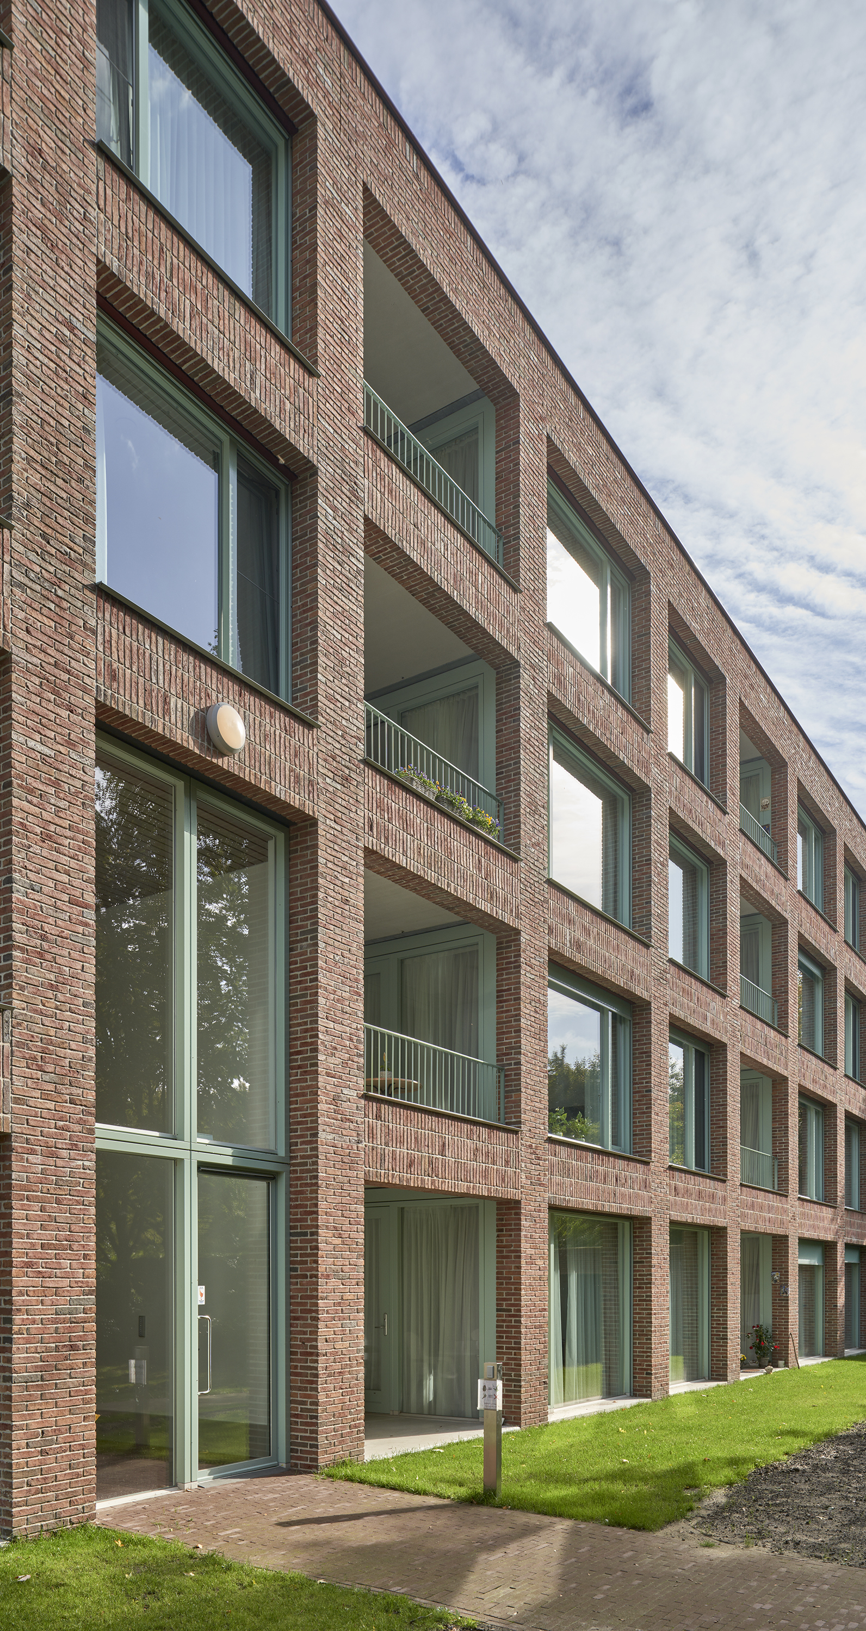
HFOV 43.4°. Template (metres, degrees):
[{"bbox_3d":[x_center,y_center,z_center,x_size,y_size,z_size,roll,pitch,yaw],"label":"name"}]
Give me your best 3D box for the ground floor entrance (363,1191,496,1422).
[{"bbox_3d":[-0.115,5.539,12.282,2.000,2.450,0.140,-8,-13,34],"label":"ground floor entrance"}]

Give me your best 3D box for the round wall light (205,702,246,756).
[{"bbox_3d":[-1.672,-0.697,8.804,0.120,0.320,0.320,-7,-13,33],"label":"round wall light"}]

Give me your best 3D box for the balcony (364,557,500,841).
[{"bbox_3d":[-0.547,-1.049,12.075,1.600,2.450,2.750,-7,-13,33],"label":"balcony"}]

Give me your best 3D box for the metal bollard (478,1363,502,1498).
[{"bbox_3d":[0.410,4.386,7.779,0.170,0.980,0.130,-5,-12,23],"label":"metal bollard"}]

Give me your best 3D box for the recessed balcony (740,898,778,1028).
[{"bbox_3d":[5.489,2.730,20.150,1.300,2.450,2.700,-7,-13,33],"label":"recessed balcony"}]

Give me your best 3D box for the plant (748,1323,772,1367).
[{"bbox_3d":[5.911,9.568,19.621,0.470,0.780,0.470,-7,-13,33],"label":"plant"}]

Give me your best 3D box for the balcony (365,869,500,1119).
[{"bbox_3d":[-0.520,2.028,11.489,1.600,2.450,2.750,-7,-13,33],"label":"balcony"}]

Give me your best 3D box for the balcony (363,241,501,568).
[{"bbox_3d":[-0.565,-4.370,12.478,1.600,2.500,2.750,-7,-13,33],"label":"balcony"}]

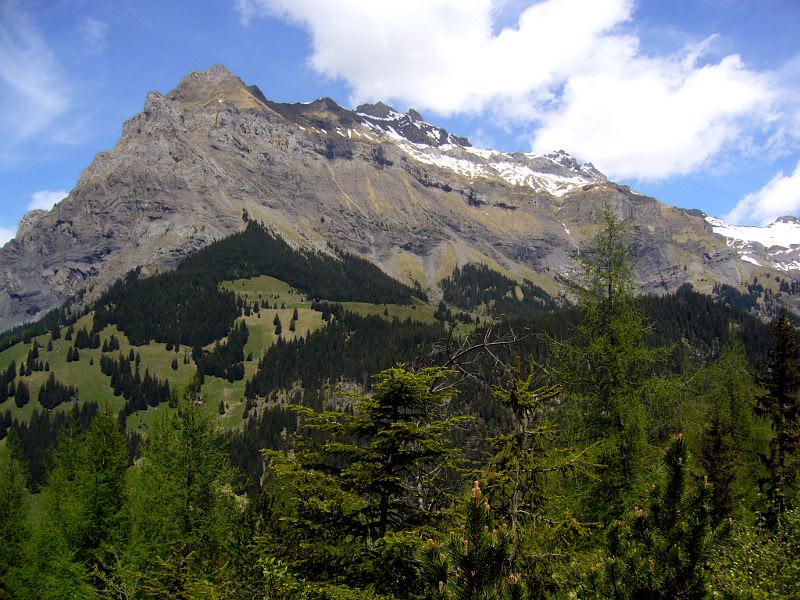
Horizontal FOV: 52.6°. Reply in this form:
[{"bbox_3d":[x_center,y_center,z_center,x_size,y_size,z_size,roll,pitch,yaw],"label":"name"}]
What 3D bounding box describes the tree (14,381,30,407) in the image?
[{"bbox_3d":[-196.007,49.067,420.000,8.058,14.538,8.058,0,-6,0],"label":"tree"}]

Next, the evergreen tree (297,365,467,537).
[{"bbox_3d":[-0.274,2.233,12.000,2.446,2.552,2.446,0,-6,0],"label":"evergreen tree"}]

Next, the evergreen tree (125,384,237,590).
[{"bbox_3d":[-5.673,4.764,21.000,2.871,5.452,2.871,0,-6,0],"label":"evergreen tree"}]

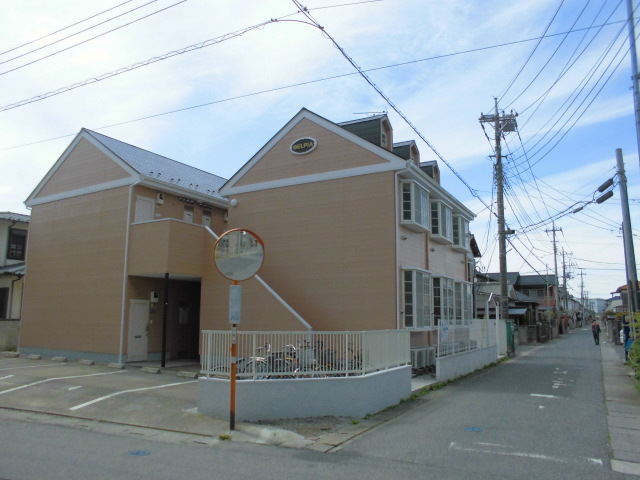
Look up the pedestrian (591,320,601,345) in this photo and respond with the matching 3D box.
[{"bbox_3d":[17.439,5.848,30.376,0.500,1.580,0.350,-5,-10,29],"label":"pedestrian"}]

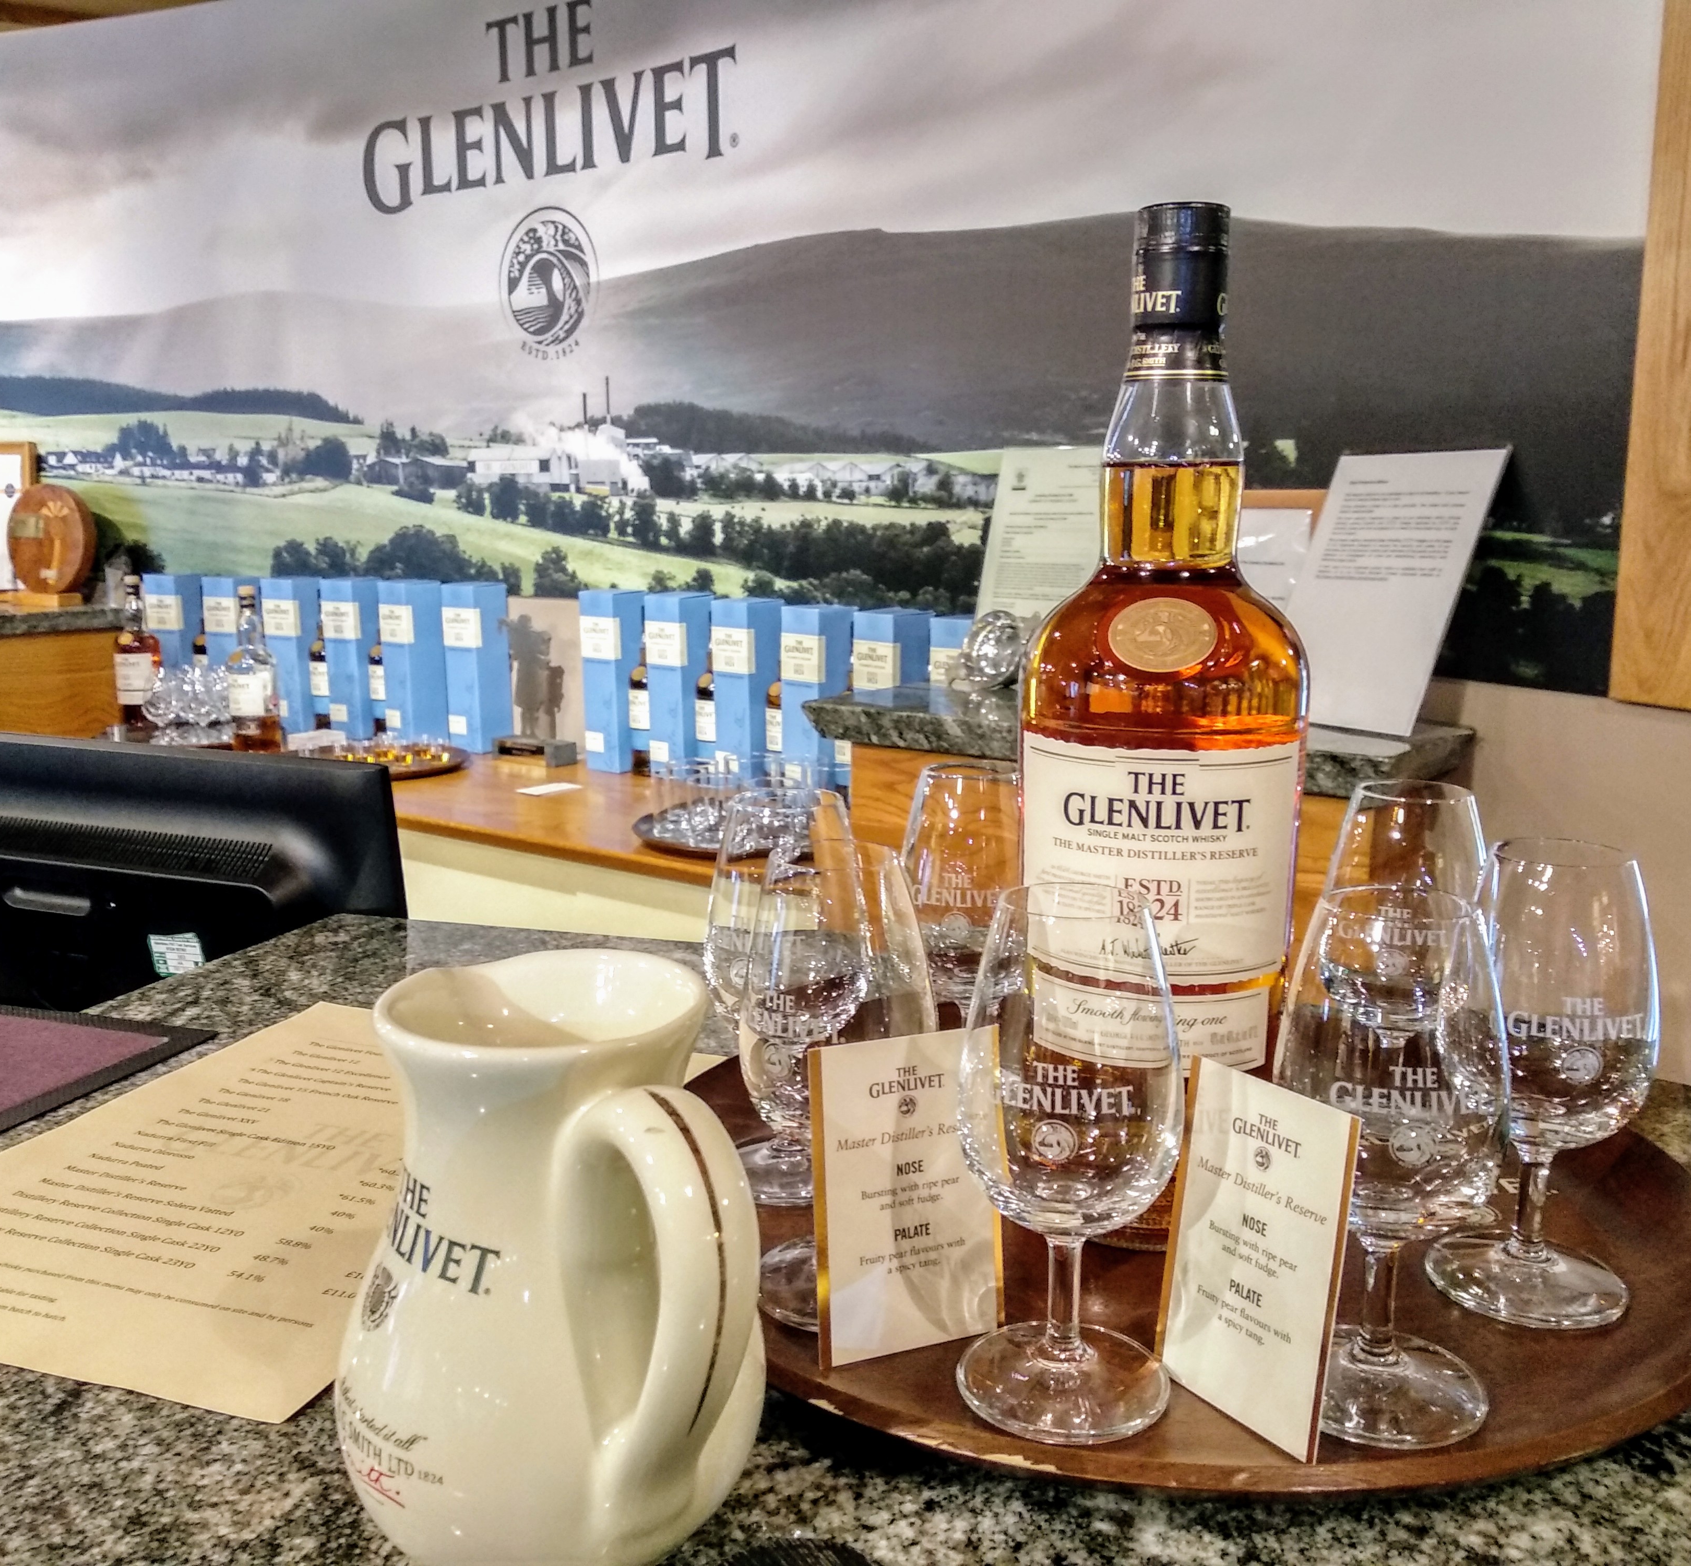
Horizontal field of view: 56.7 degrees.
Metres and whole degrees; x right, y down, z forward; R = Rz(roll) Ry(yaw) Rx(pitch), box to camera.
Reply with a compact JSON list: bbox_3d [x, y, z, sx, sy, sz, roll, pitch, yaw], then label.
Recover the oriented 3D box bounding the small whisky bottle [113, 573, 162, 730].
[{"bbox_3d":[-1.412,-0.255,3.127,0.082,0.298,0.082,0,11,4],"label":"small whisky bottle"}]

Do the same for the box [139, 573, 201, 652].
[{"bbox_3d":[-1.422,-0.289,3.348,0.084,0.306,0.084,4,12,20],"label":"box"}]

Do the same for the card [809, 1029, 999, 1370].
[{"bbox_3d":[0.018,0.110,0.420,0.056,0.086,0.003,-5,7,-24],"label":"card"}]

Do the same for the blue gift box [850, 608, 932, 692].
[{"bbox_3d":[0.074,-0.096,2.296,0.084,0.306,0.084,-9,14,-38],"label":"blue gift box"}]

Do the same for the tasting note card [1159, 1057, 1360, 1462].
[{"bbox_3d":[0.106,0.123,0.411,0.004,0.090,0.054,1,8,-36],"label":"tasting note card"}]

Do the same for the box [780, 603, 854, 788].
[{"bbox_3d":[-0.036,-0.116,2.402,0.084,0.306,0.084,-11,15,-42],"label":"box"}]

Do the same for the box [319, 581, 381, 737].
[{"bbox_3d":[-0.960,-0.244,3.080,0.080,0.305,0.080,4,11,25],"label":"box"}]

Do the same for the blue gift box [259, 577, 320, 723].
[{"bbox_3d":[-1.092,-0.252,3.127,0.080,0.305,0.080,4,11,25],"label":"blue gift box"}]

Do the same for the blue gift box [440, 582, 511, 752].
[{"bbox_3d":[-0.667,-0.211,2.859,0.081,0.297,0.081,7,13,33],"label":"blue gift box"}]

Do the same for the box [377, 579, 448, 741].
[{"bbox_3d":[-0.825,-0.229,2.999,0.080,0.305,0.080,7,13,37],"label":"box"}]

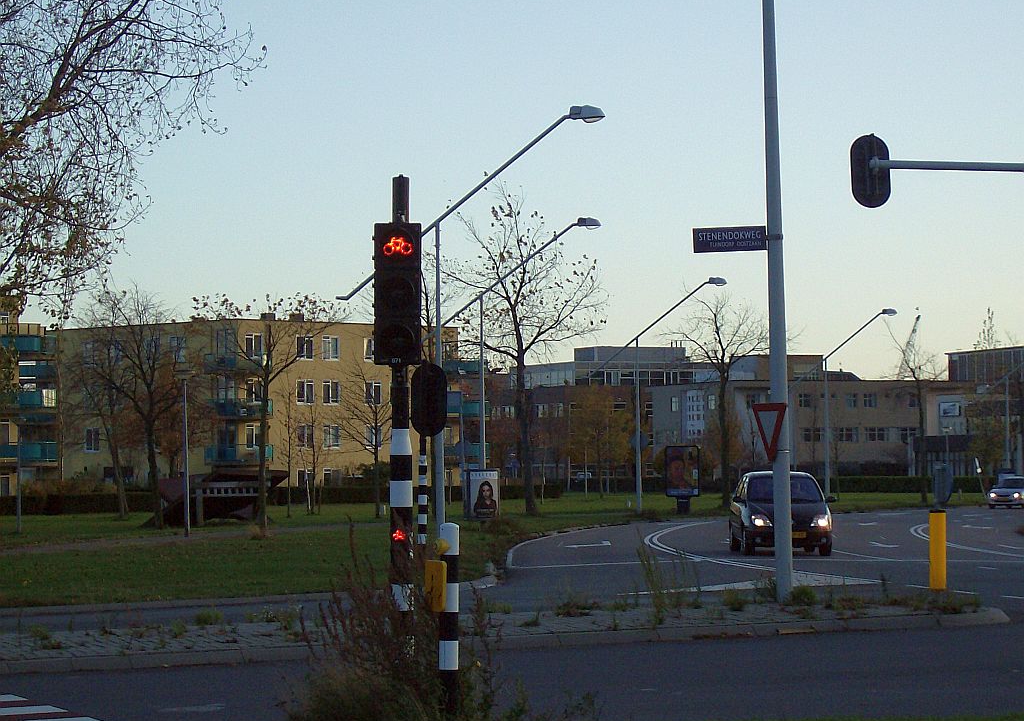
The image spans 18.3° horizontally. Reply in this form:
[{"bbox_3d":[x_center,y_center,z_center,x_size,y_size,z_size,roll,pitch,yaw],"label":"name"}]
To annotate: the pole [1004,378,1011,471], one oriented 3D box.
[{"bbox_3d":[27.205,4.228,175.000,0.220,6.600,0.220,-1,-2,0],"label":"pole"}]

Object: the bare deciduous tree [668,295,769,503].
[{"bbox_3d":[9.157,1.689,138.000,4.800,9.300,4.800,-1,-2,0],"label":"bare deciduous tree"}]

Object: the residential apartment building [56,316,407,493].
[{"bbox_3d":[-16.900,3.613,210.000,20.000,11.400,20.000,1,-3,-44],"label":"residential apartment building"}]

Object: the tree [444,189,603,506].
[{"bbox_3d":[0.608,-0.392,125.000,6.100,12.800,6.100,-1,-2,0],"label":"tree"}]

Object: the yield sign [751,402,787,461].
[{"bbox_3d":[3.005,0.838,37.200,0.050,0.690,0.790,0,-2,-26],"label":"yield sign"}]

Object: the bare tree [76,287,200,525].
[{"bbox_3d":[-11.694,1.367,99.000,3.900,7.650,3.900,-1,-2,0],"label":"bare tree"}]

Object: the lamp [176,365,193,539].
[{"bbox_3d":[-8.136,2.295,79.500,0.430,4.200,0.430,0,-2,0],"label":"lamp"}]

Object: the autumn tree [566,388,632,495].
[{"bbox_3d":[5.753,5.321,212.000,4.200,7.200,4.100,0,-2,0],"label":"autumn tree"}]

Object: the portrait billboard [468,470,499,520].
[{"bbox_3d":[-0.777,3.721,88.500,0.880,1.380,0.200,0,-2,-22],"label":"portrait billboard"}]

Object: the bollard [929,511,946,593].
[{"bbox_3d":[5.212,2.343,39.000,0.200,1.030,0.200,-1,-2,0],"label":"bollard"}]

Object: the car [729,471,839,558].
[{"bbox_3d":[5.172,2.952,61.929,1.760,1.620,4.150,-1,-2,-2],"label":"car"}]

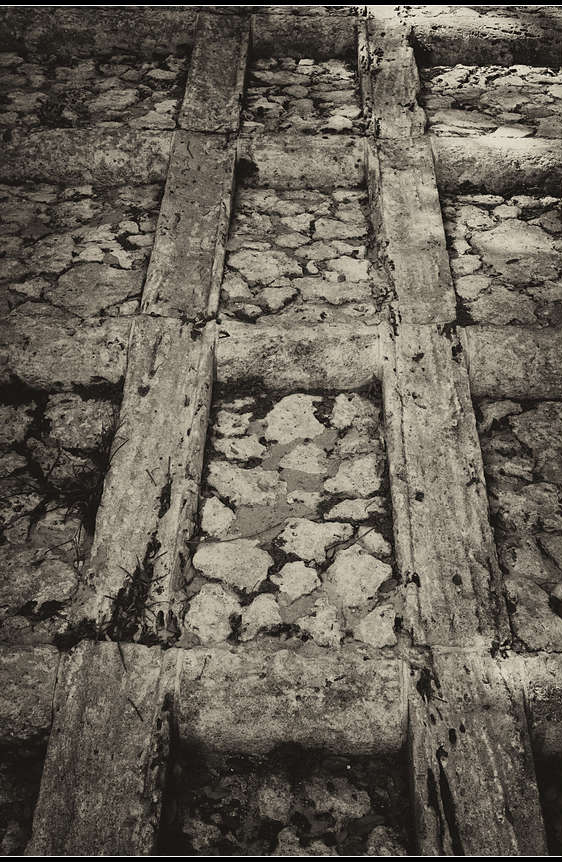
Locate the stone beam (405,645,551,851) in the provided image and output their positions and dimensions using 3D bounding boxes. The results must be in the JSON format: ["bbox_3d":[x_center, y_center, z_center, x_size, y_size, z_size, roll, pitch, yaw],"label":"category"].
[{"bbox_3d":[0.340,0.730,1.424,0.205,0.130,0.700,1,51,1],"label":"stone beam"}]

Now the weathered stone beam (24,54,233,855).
[{"bbox_3d":[-0.280,-0.192,2.245,0.220,0.120,2.962,2,50,-1],"label":"weathered stone beam"}]

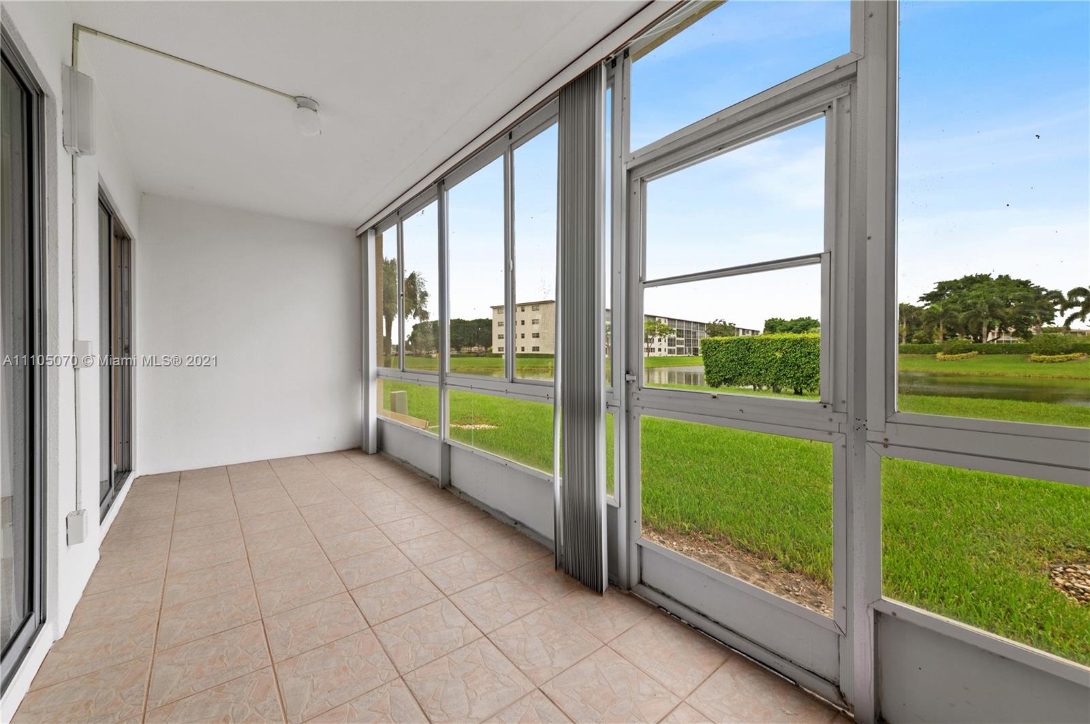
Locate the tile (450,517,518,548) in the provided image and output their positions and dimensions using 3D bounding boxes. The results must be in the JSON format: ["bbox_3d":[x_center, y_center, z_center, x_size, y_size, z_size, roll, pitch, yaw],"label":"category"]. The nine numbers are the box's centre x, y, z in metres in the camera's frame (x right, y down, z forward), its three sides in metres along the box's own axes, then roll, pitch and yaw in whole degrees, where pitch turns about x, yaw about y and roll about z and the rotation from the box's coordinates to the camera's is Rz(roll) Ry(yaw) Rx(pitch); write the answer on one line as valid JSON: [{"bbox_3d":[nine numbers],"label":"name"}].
[{"bbox_3d":[-0.389,1.072,2.480,0.323,0.010,0.323,1,0,-41],"label":"tile"}]

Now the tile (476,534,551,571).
[{"bbox_3d":[-0.178,1.064,2.187,0.315,0.010,0.315,2,-1,-41],"label":"tile"}]

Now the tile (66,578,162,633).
[{"bbox_3d":[-1.813,1.038,1.673,0.272,0.010,0.315,0,0,-40],"label":"tile"}]

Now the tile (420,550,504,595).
[{"bbox_3d":[-0.428,1.068,2.013,0.323,0.010,0.323,1,0,-41],"label":"tile"}]

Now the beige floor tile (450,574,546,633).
[{"bbox_3d":[-0.214,1.070,1.765,0.323,0.010,0.323,1,0,-41],"label":"beige floor tile"}]

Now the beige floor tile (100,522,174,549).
[{"bbox_3d":[-2.456,1.027,2.395,0.282,0.010,0.315,0,0,-40],"label":"beige floor tile"}]

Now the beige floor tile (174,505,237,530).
[{"bbox_3d":[-2.192,1.014,2.561,0.315,0.010,0.315,2,-1,-41],"label":"beige floor tile"}]

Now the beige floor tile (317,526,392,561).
[{"bbox_3d":[-1.080,1.041,2.253,0.315,0.010,0.315,2,-1,-41],"label":"beige floor tile"}]

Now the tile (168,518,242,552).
[{"bbox_3d":[-2.013,1.033,2.344,0.315,0.010,0.315,0,0,-40],"label":"tile"}]

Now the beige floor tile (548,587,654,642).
[{"bbox_3d":[0.236,1.070,1.699,0.315,0.010,0.315,2,-1,-41],"label":"beige floor tile"}]

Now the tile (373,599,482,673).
[{"bbox_3d":[-0.452,1.050,1.527,0.315,0.010,0.315,2,-1,-41],"label":"tile"}]

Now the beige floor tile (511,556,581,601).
[{"bbox_3d":[0.043,1.061,1.942,0.315,0.010,0.315,0,0,-40],"label":"beige floor tile"}]

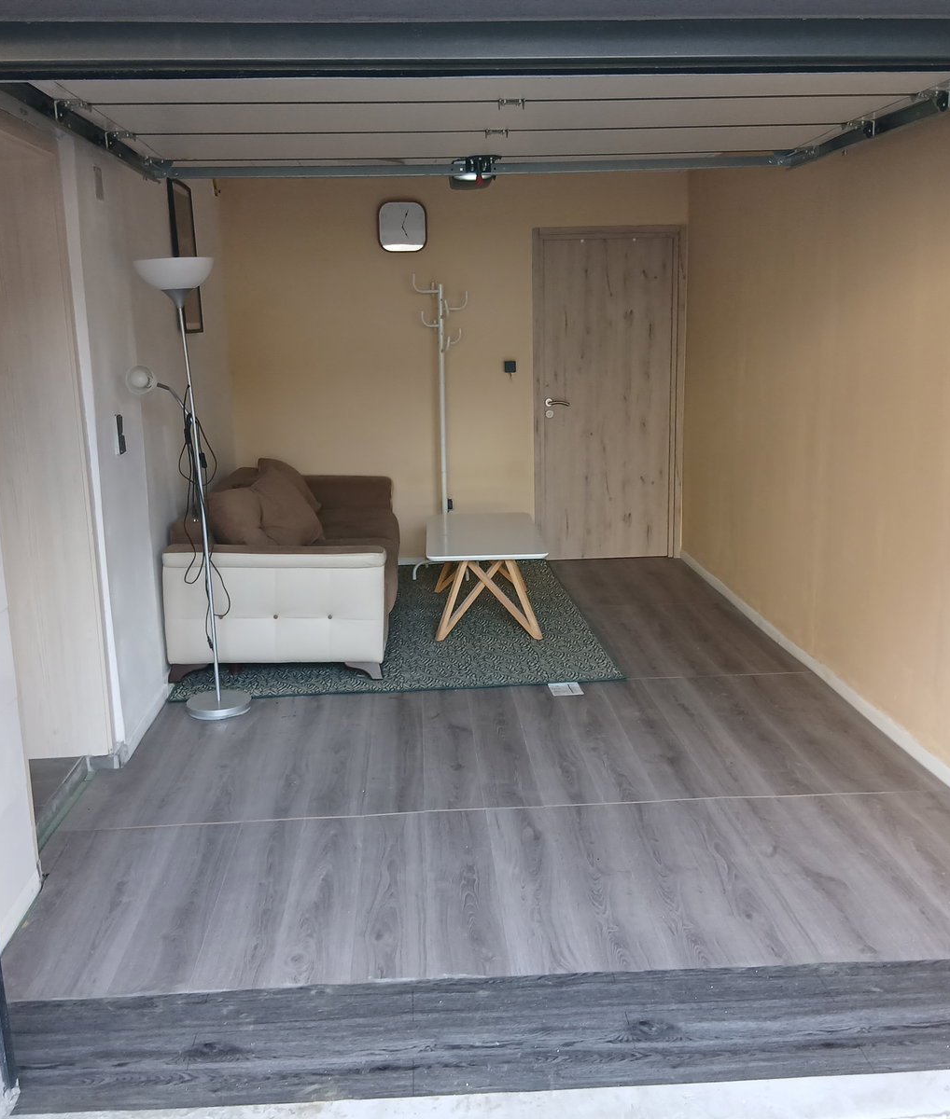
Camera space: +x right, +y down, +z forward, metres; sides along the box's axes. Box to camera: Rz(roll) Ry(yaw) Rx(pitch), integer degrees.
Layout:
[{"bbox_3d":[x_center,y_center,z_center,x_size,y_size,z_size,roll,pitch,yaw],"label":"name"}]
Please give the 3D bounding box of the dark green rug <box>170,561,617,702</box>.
[{"bbox_3d":[-0.399,0.300,6.035,1.944,0.012,2.545,-2,12,-3],"label":"dark green rug"}]

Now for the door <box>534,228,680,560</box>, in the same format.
[{"bbox_3d":[0.860,-1.034,7.184,0.961,2.109,0.090,-2,12,-3],"label":"door"}]

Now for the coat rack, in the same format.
[{"bbox_3d":[-0.189,-0.793,6.804,0.415,1.818,0.409,-2,12,-3],"label":"coat rack"}]

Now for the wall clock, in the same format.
[{"bbox_3d":[-0.442,-2.037,6.876,0.298,0.306,0.045,-2,12,-3],"label":"wall clock"}]

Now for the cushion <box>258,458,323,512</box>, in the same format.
[{"bbox_3d":[-1.063,-0.321,5.994,0.190,0.430,0.450,-18,-1,40],"label":"cushion"}]

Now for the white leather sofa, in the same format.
[{"bbox_3d":[-0.910,-0.027,5.932,1.011,0.701,2.227,-2,12,-3],"label":"white leather sofa"}]

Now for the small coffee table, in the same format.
[{"bbox_3d":[0.058,0.073,5.986,0.595,0.445,1.200,-1,12,0],"label":"small coffee table"}]

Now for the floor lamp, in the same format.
[{"bbox_3d":[-1.113,-0.249,4.372,0.348,1.792,0.348,-2,12,-3],"label":"floor lamp"}]

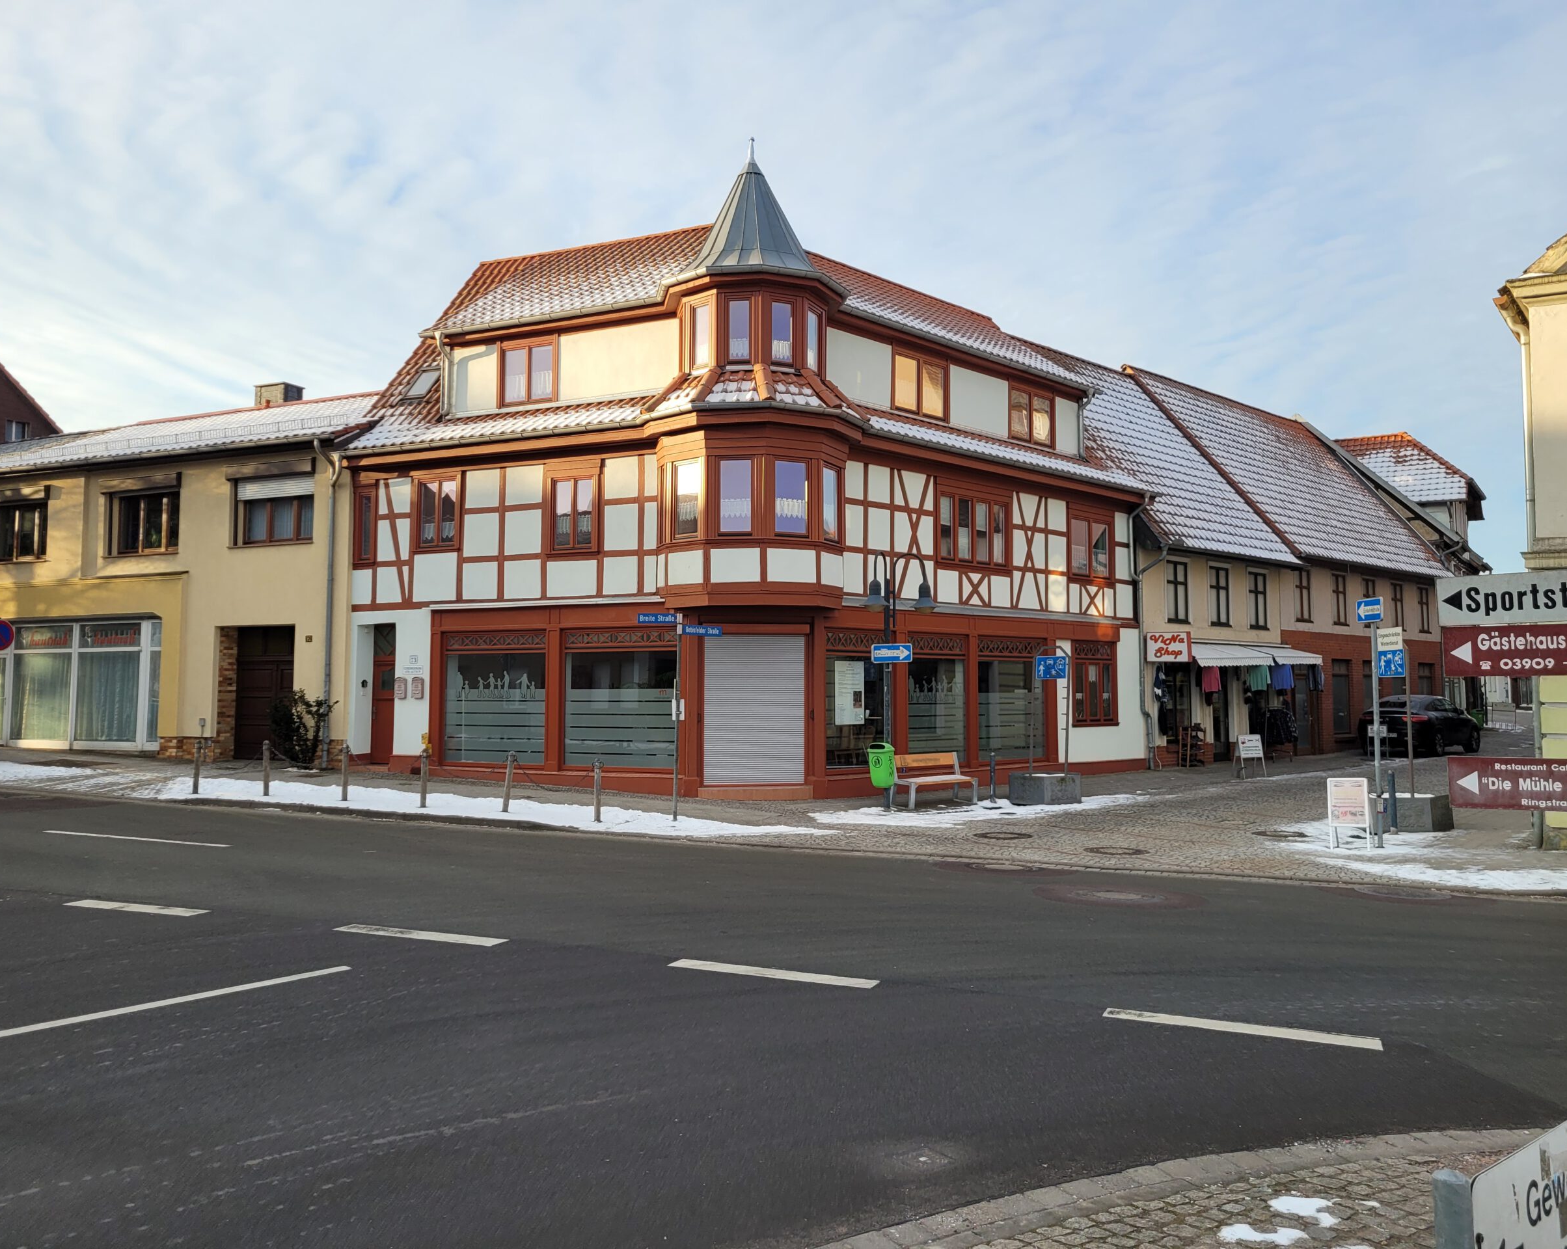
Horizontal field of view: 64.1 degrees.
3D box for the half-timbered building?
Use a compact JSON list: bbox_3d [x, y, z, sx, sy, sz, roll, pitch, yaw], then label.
[{"bbox_3d":[0.072,-2.660,27.805,18.625,12.100,11.200,1,-3,-11],"label":"half-timbered building"}]

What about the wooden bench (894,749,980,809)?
[{"bbox_3d":[2.563,2.669,21.548,1.850,0.840,0.540,3,-4,-43],"label":"wooden bench"}]

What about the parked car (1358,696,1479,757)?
[{"bbox_3d":[18.591,2.892,36.449,4.840,1.670,1.960,3,-4,-45],"label":"parked car"}]

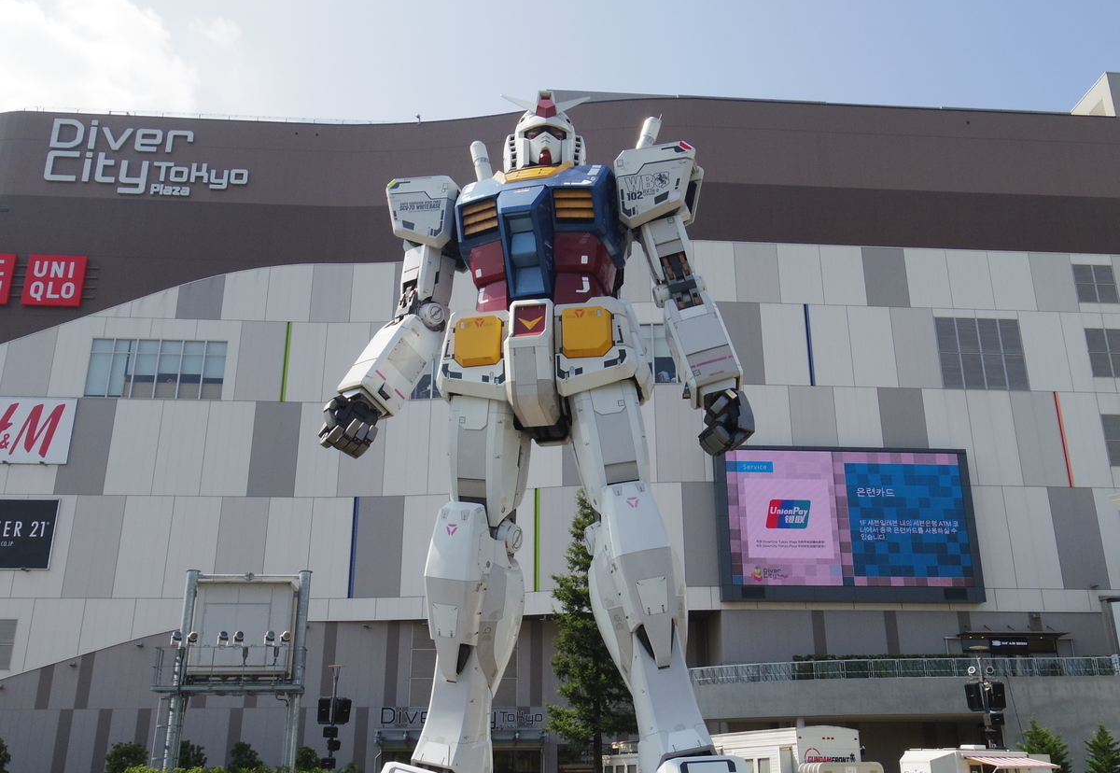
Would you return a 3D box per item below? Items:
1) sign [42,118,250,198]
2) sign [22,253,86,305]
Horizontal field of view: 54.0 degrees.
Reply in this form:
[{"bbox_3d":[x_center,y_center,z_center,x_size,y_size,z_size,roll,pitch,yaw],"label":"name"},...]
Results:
[{"bbox_3d":[-23.448,-12.944,62.965,11.392,4.953,0.350,1,-21,-3],"label":"sign"},{"bbox_3d":[-27.368,-5.697,59.691,3.051,2.988,0.250,1,-21,-4],"label":"sign"}]

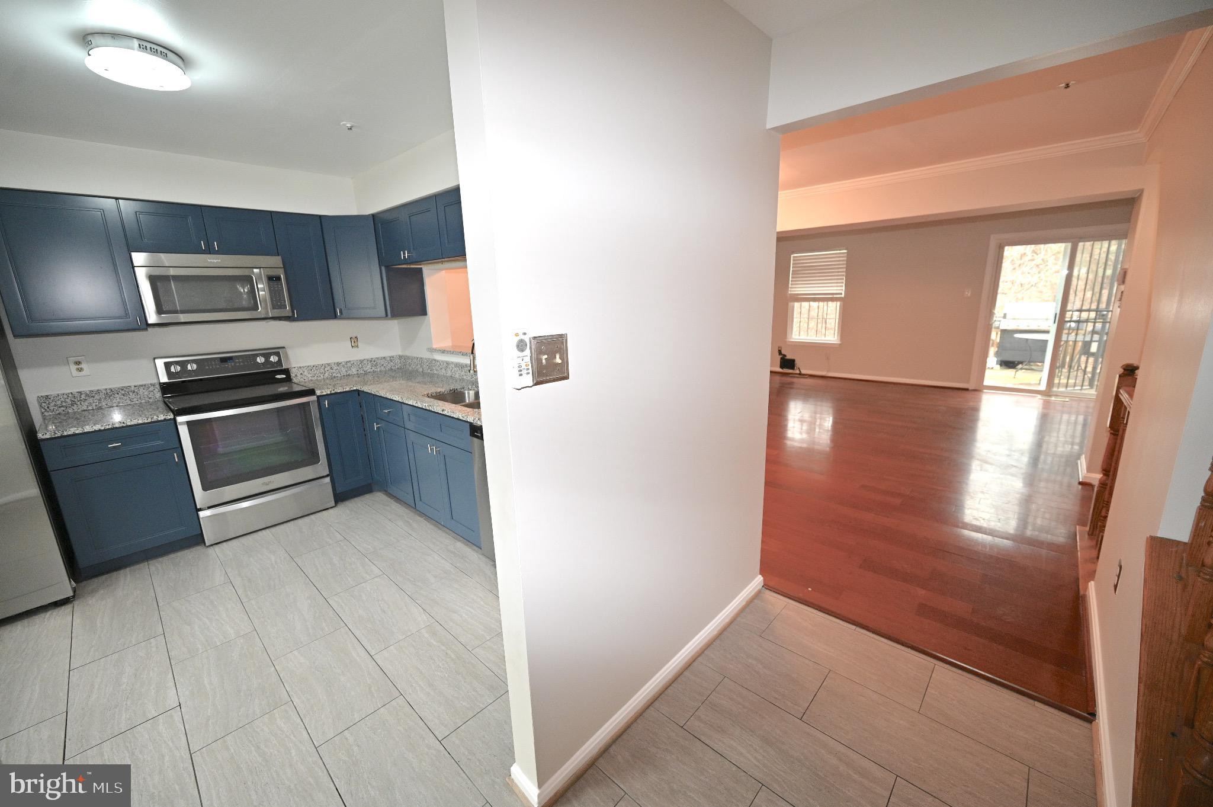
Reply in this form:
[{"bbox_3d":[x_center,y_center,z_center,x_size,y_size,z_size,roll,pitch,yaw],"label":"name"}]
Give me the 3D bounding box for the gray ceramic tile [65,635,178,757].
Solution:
[{"bbox_3d":[-1.982,1.168,1.932,0.603,0.010,0.301,10,17,42],"label":"gray ceramic tile"}]

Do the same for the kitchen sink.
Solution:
[{"bbox_3d":[-0.800,0.080,3.035,0.740,0.202,0.405,10,18,42],"label":"kitchen sink"}]

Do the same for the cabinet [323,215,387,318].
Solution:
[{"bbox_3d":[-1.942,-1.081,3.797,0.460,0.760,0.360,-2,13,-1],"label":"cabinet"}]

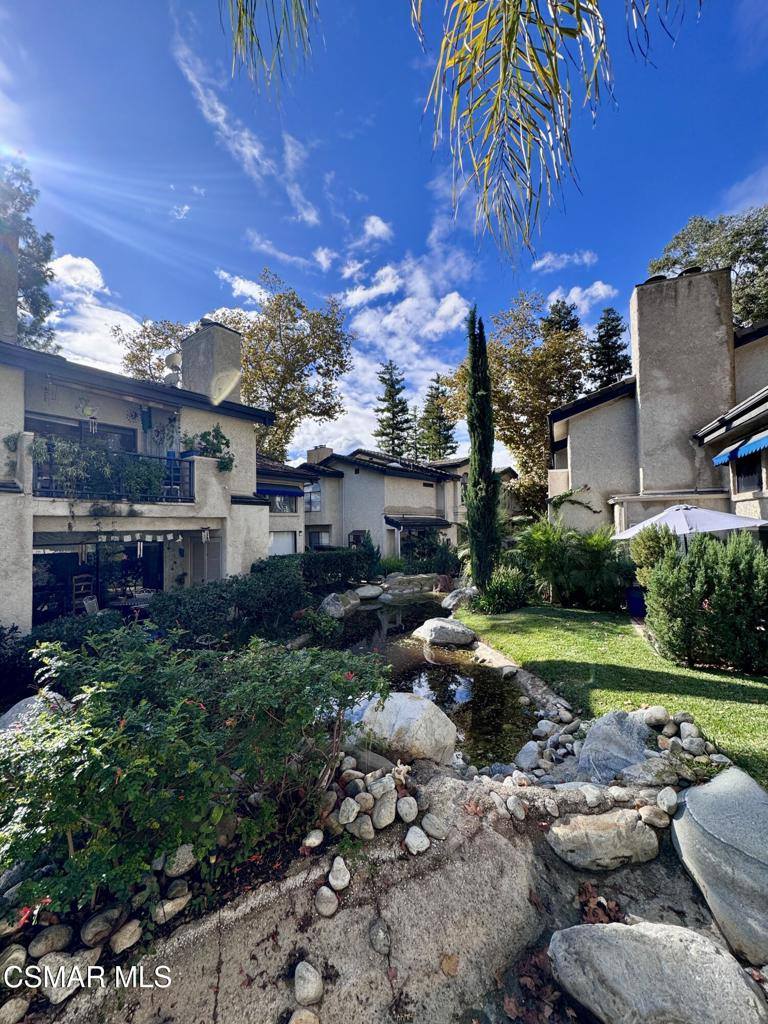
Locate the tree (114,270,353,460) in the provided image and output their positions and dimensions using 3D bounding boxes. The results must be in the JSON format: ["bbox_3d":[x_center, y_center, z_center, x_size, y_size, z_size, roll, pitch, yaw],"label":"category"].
[{"bbox_3d":[-7.677,-4.797,22.103,11.800,15.300,11.000,0,-1,0],"label":"tree"}]

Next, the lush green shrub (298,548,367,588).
[{"bbox_3d":[-1.777,1.899,14.865,2.400,1.300,1.200,0,-1,0],"label":"lush green shrub"}]

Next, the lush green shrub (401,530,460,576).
[{"bbox_3d":[1.752,1.545,15.572,2.200,1.750,1.800,0,-1,0],"label":"lush green shrub"}]

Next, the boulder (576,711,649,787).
[{"bbox_3d":[1.804,1.846,3.284,0.530,0.400,0.430,0,-1,0],"label":"boulder"}]

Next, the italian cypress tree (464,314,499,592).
[{"bbox_3d":[2.735,-1.684,11.537,0.980,8.000,0.950,0,-1,0],"label":"italian cypress tree"}]

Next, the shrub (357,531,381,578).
[{"bbox_3d":[-0.560,1.551,14.972,0.870,1.700,0.870,0,-1,0],"label":"shrub"}]

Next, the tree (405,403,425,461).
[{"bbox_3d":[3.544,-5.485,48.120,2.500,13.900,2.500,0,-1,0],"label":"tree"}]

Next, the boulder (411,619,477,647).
[{"bbox_3d":[1.088,2.112,7.408,1.140,0.440,0.850,0,-1,0],"label":"boulder"}]

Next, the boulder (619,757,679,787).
[{"bbox_3d":[2.147,2.099,3.358,0.450,0.180,0.330,0,-1,0],"label":"boulder"}]

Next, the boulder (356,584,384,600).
[{"bbox_3d":[-0.423,2.171,11.258,0.760,0.360,0.650,0,-1,0],"label":"boulder"}]

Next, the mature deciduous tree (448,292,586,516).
[{"bbox_3d":[6.524,-4.048,20.085,6.900,12.700,6.500,0,-1,0],"label":"mature deciduous tree"}]

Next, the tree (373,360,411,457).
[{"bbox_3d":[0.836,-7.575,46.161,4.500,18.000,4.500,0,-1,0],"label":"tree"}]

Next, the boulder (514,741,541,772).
[{"bbox_3d":[1.172,1.993,3.381,0.220,0.210,0.200,0,-1,0],"label":"boulder"}]

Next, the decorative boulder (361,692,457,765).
[{"bbox_3d":[0.218,1.909,3.682,0.820,0.470,0.620,0,-1,0],"label":"decorative boulder"}]

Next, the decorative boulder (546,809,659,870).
[{"bbox_3d":[1.502,2.234,2.855,0.740,0.310,0.430,0,-1,0],"label":"decorative boulder"}]

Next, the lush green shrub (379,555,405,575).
[{"bbox_3d":[0.272,1.932,14.963,0.950,0.750,0.850,0,-1,0],"label":"lush green shrub"}]

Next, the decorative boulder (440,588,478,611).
[{"bbox_3d":[1.889,2.115,10.459,0.720,0.500,1.150,-1,-2,42],"label":"decorative boulder"}]

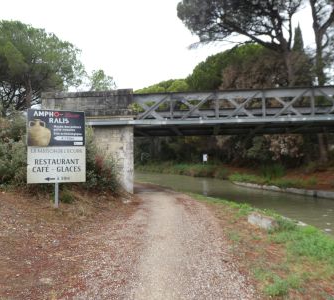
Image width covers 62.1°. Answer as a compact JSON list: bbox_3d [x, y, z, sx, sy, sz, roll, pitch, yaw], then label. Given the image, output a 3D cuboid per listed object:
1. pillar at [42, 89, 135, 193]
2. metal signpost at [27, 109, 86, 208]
[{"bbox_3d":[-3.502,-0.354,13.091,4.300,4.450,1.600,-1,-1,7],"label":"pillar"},{"bbox_3d":[-3.040,0.268,7.650,1.520,2.680,0.100,0,-1,-13],"label":"metal signpost"}]

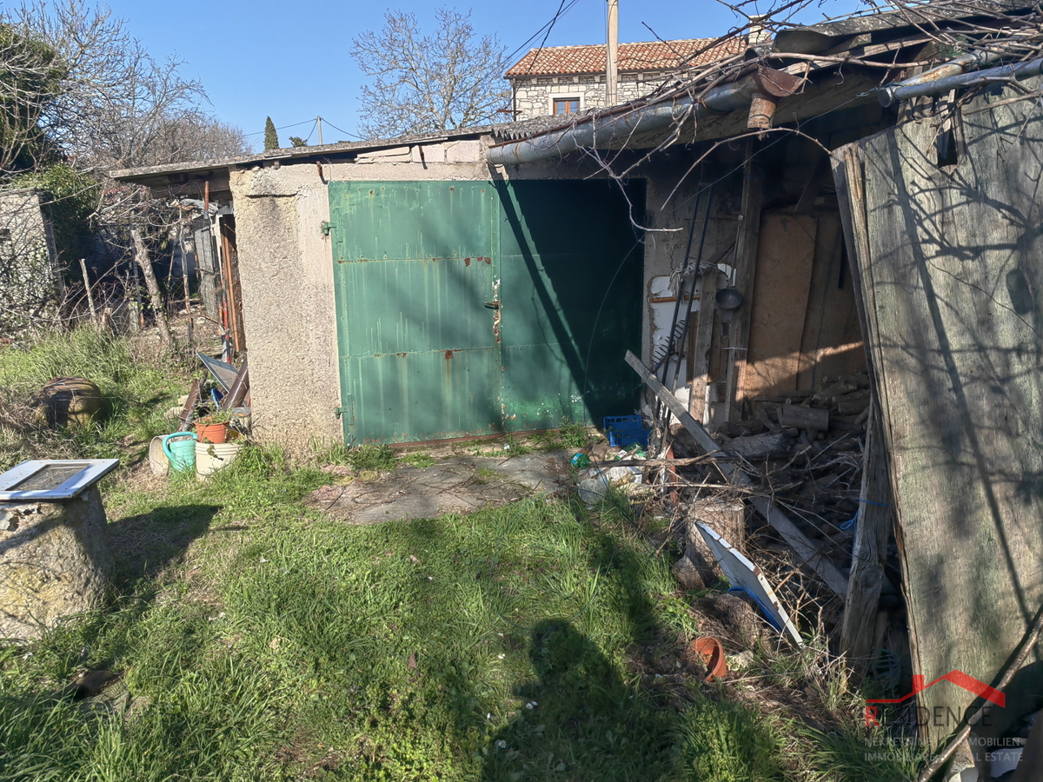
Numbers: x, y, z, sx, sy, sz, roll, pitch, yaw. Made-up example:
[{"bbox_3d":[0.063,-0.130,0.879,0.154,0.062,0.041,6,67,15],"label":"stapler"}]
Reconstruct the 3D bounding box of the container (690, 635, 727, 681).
[{"bbox_3d":[0.736,1.019,3.090,0.173,0.173,0.125,11,-7,44],"label":"container"}]

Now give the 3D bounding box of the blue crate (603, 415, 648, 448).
[{"bbox_3d":[0.812,0.309,6.290,0.300,0.135,0.346,-1,12,-3],"label":"blue crate"}]

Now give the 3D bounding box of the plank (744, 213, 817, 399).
[{"bbox_3d":[2.152,-0.611,6.829,0.520,1.650,0.025,0,11,-11],"label":"plank"}]

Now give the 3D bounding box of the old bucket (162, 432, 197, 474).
[{"bbox_3d":[-2.403,0.438,5.730,0.260,0.290,0.240,-1,13,0],"label":"old bucket"}]

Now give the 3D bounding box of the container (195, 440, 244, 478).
[{"bbox_3d":[-2.125,0.478,5.733,0.330,0.280,0.330,-3,12,-11],"label":"container"}]

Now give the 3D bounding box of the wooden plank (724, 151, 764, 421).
[{"bbox_3d":[1.766,-0.814,6.430,0.140,2.311,0.120,-1,12,-11],"label":"wooden plank"}]

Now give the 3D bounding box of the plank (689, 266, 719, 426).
[{"bbox_3d":[1.484,-0.333,6.669,0.120,1.317,0.045,3,4,-14],"label":"plank"}]

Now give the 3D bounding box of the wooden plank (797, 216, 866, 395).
[{"bbox_3d":[2.739,-0.741,7.112,0.580,1.620,0.030,-1,11,-13],"label":"wooden plank"}]

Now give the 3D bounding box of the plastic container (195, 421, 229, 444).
[{"bbox_3d":[-2.176,0.308,5.740,0.250,0.200,0.250,-5,14,-17],"label":"plastic container"}]

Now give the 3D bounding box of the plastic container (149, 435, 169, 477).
[{"bbox_3d":[-2.502,0.445,5.849,0.290,0.290,0.230,10,17,39],"label":"plastic container"}]

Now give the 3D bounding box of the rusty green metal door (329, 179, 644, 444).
[{"bbox_3d":[-0.194,-0.605,6.208,2.368,1.940,0.060,-3,12,-11],"label":"rusty green metal door"}]

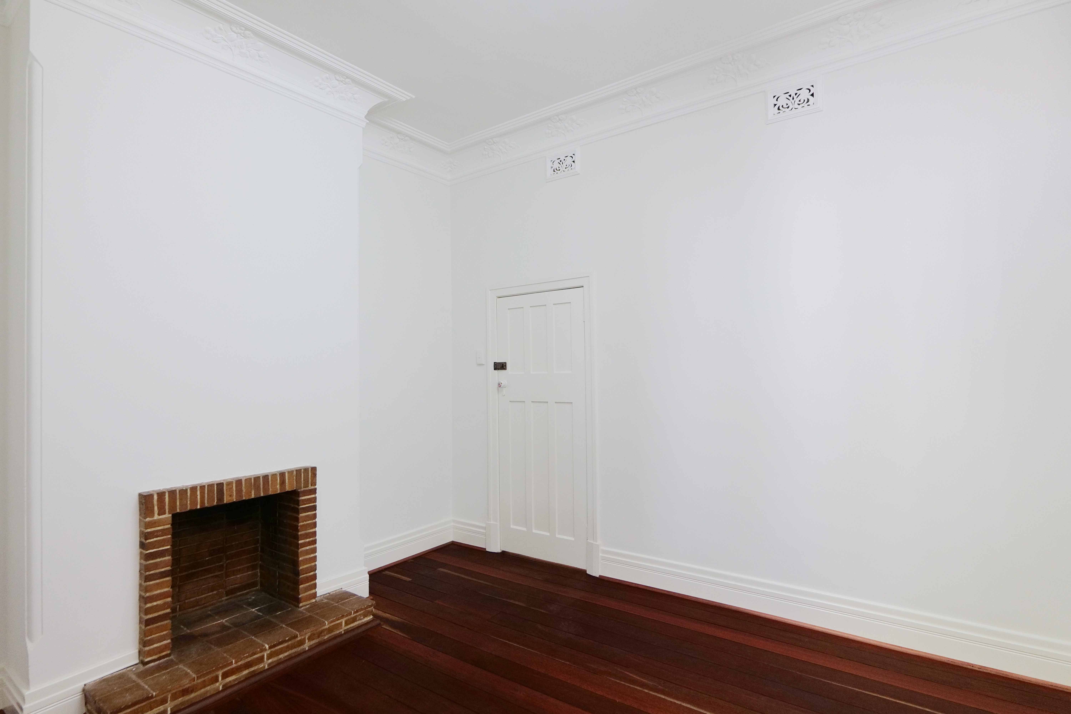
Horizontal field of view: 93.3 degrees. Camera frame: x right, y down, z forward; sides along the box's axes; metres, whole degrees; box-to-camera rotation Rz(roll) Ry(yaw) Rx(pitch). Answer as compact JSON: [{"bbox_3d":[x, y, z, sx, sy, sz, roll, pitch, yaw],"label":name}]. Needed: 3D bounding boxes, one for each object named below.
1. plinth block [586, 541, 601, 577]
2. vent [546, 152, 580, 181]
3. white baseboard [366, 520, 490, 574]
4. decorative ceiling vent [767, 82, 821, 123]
[{"bbox_3d":[0.413,1.417,3.562,0.103,0.229,0.040,-2,-1,34],"label":"plinth block"},{"bbox_3d":[0.193,-1.417,3.740,0.280,0.180,0.025,-2,-1,34],"label":"vent"},{"bbox_3d":[-0.862,1.484,3.887,0.370,0.185,0.990,-2,-1,39],"label":"white baseboard"},{"bbox_3d":[1.465,-1.454,2.867,0.280,0.180,0.025,-2,-1,34],"label":"decorative ceiling vent"}]

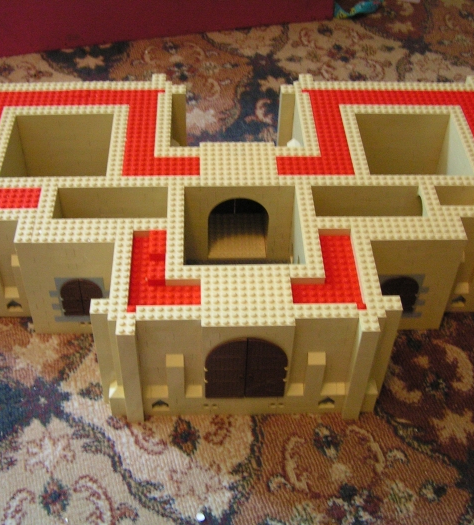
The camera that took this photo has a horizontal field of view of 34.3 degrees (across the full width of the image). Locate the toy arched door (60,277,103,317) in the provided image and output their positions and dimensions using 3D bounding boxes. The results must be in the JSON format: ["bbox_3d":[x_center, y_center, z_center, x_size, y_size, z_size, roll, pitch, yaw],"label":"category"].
[{"bbox_3d":[-0.156,0.033,0.778,0.043,0.056,0.009,-1,46,-2],"label":"toy arched door"}]

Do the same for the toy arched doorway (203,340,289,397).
[{"bbox_3d":[0.009,0.094,0.699,0.074,0.091,0.009,-1,46,-2],"label":"toy arched doorway"}]

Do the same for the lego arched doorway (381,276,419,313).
[{"bbox_3d":[0.167,0.030,0.791,0.043,0.056,0.009,-1,46,-2],"label":"lego arched doorway"}]

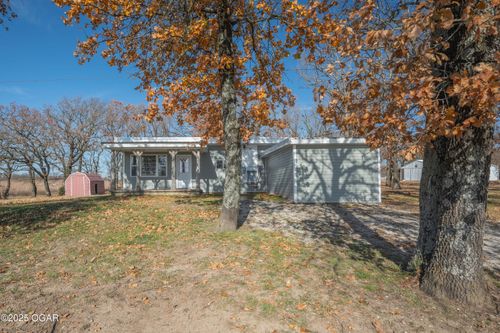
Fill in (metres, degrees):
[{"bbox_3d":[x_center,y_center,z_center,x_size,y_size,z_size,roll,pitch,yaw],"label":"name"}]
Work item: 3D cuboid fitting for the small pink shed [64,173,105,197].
[{"bbox_3d":[-14.080,1.500,20.240,2.030,1.960,1.970,0,-3,-2],"label":"small pink shed"}]

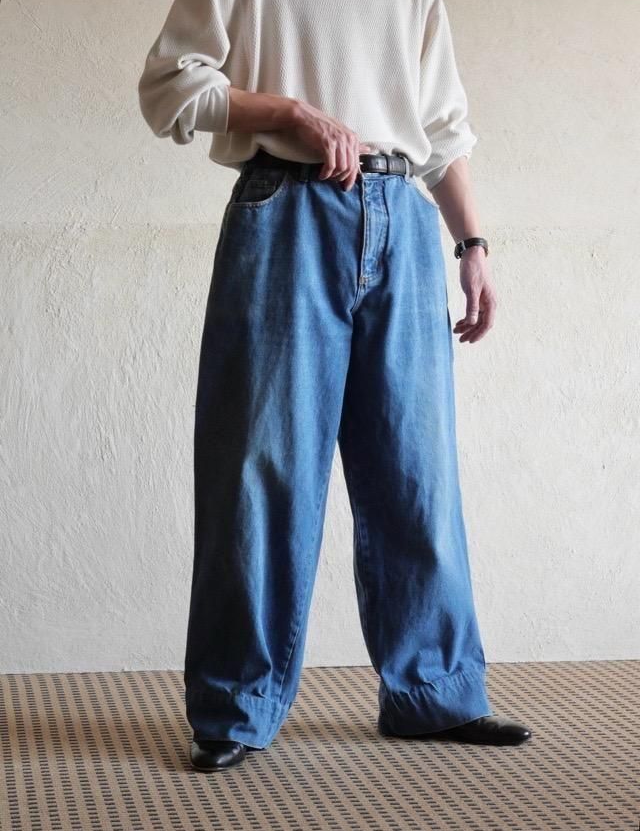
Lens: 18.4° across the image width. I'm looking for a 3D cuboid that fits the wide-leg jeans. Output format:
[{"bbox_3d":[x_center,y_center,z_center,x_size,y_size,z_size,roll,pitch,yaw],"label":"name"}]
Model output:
[{"bbox_3d":[0.034,0.062,3.420,0.548,1.028,0.311,-3,5,-34],"label":"wide-leg jeans"}]

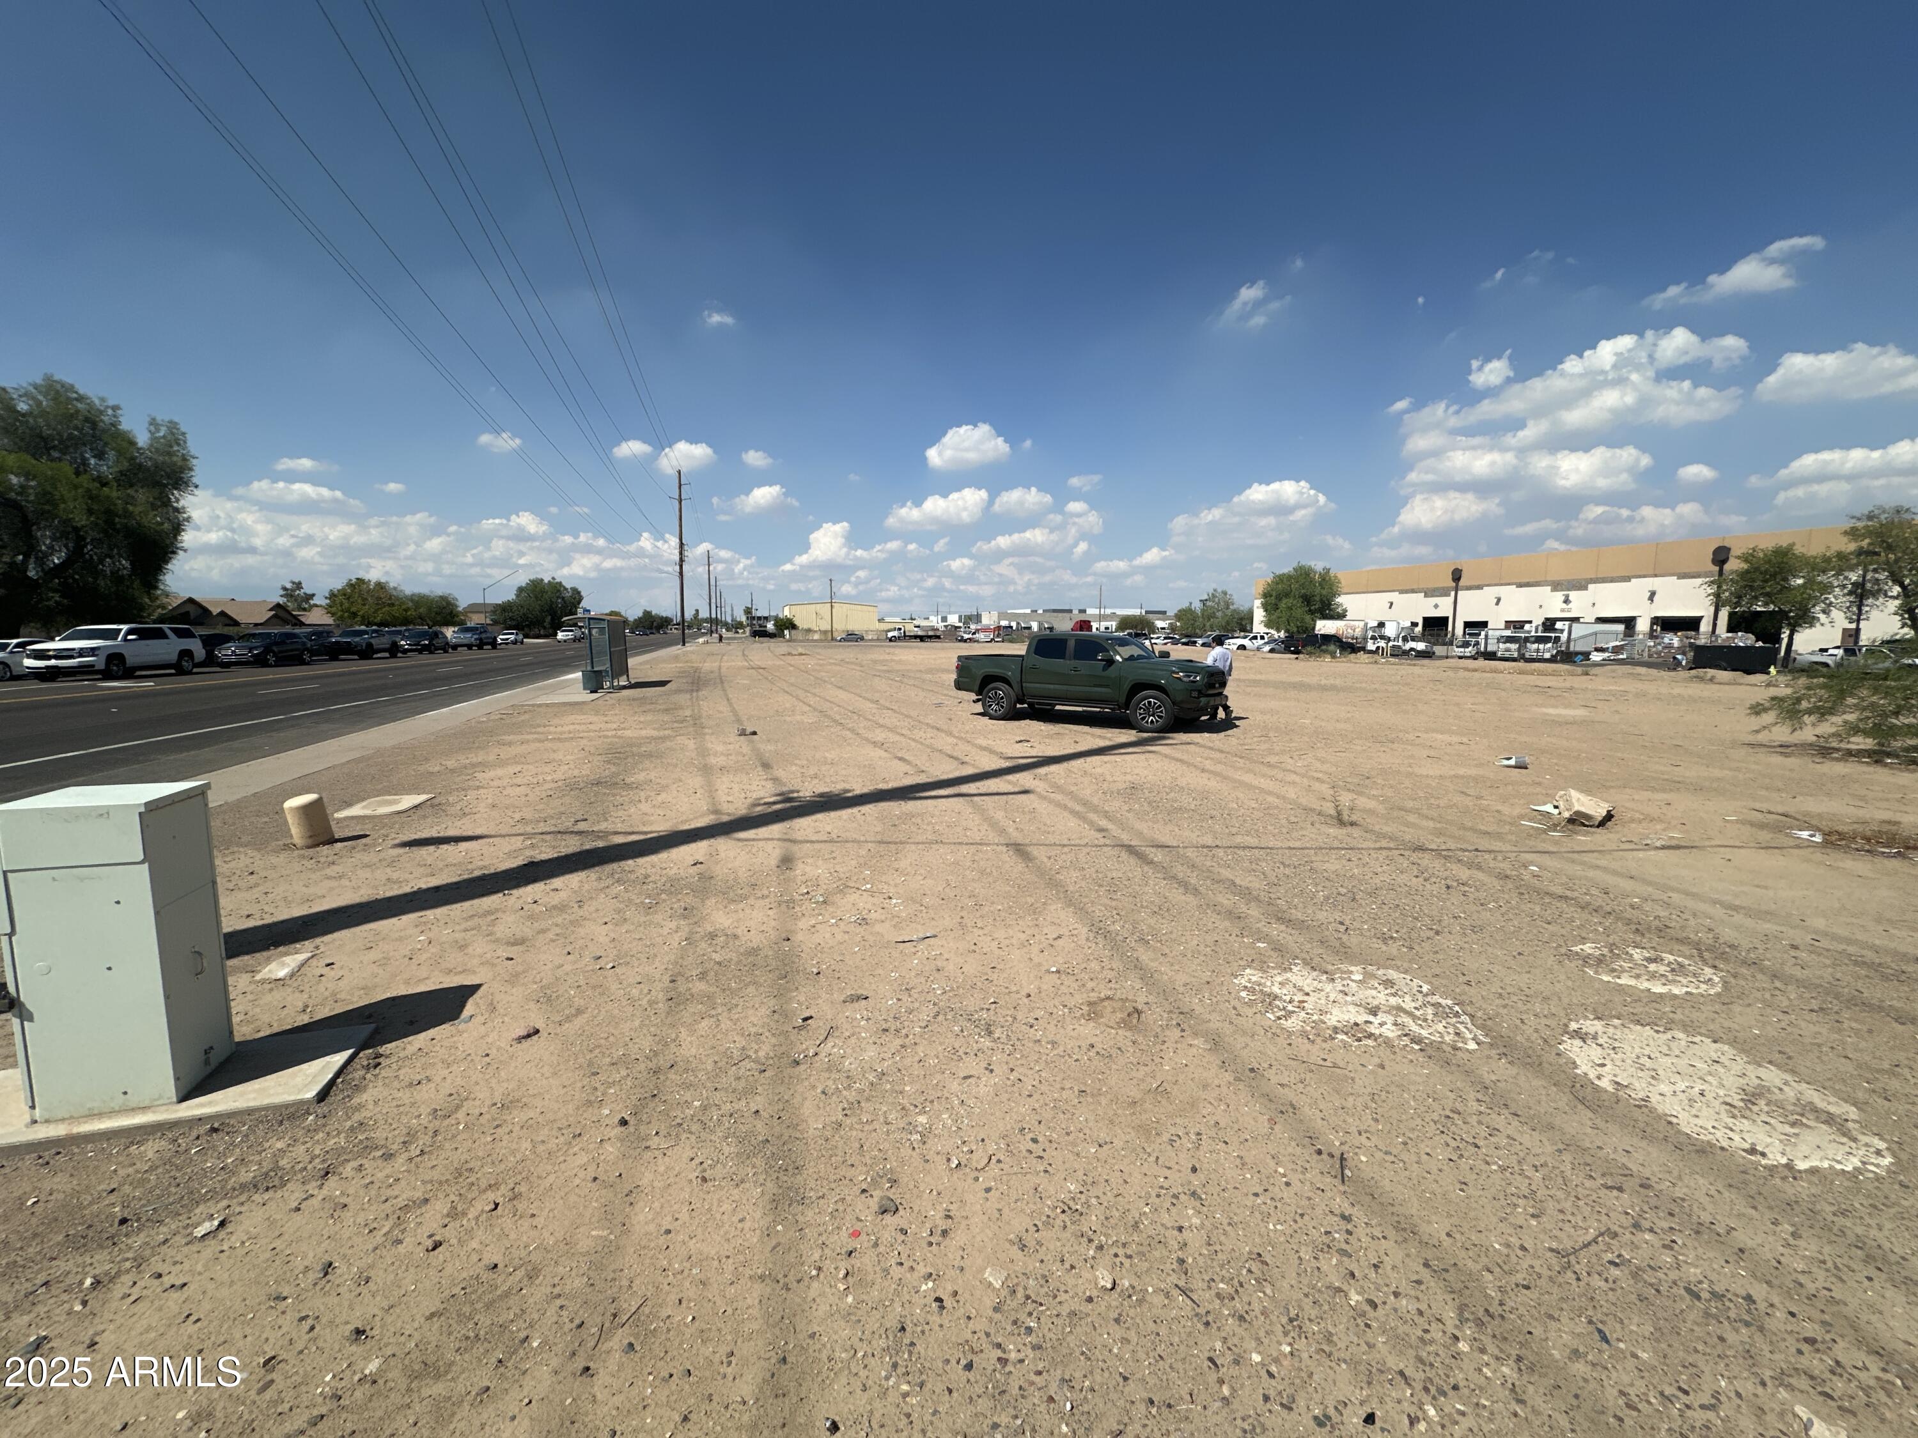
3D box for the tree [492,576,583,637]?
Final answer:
[{"bbox_3d":[-70.578,-18.676,130.580,13.600,10.423,13.600,-3,7,-28],"label":"tree"}]

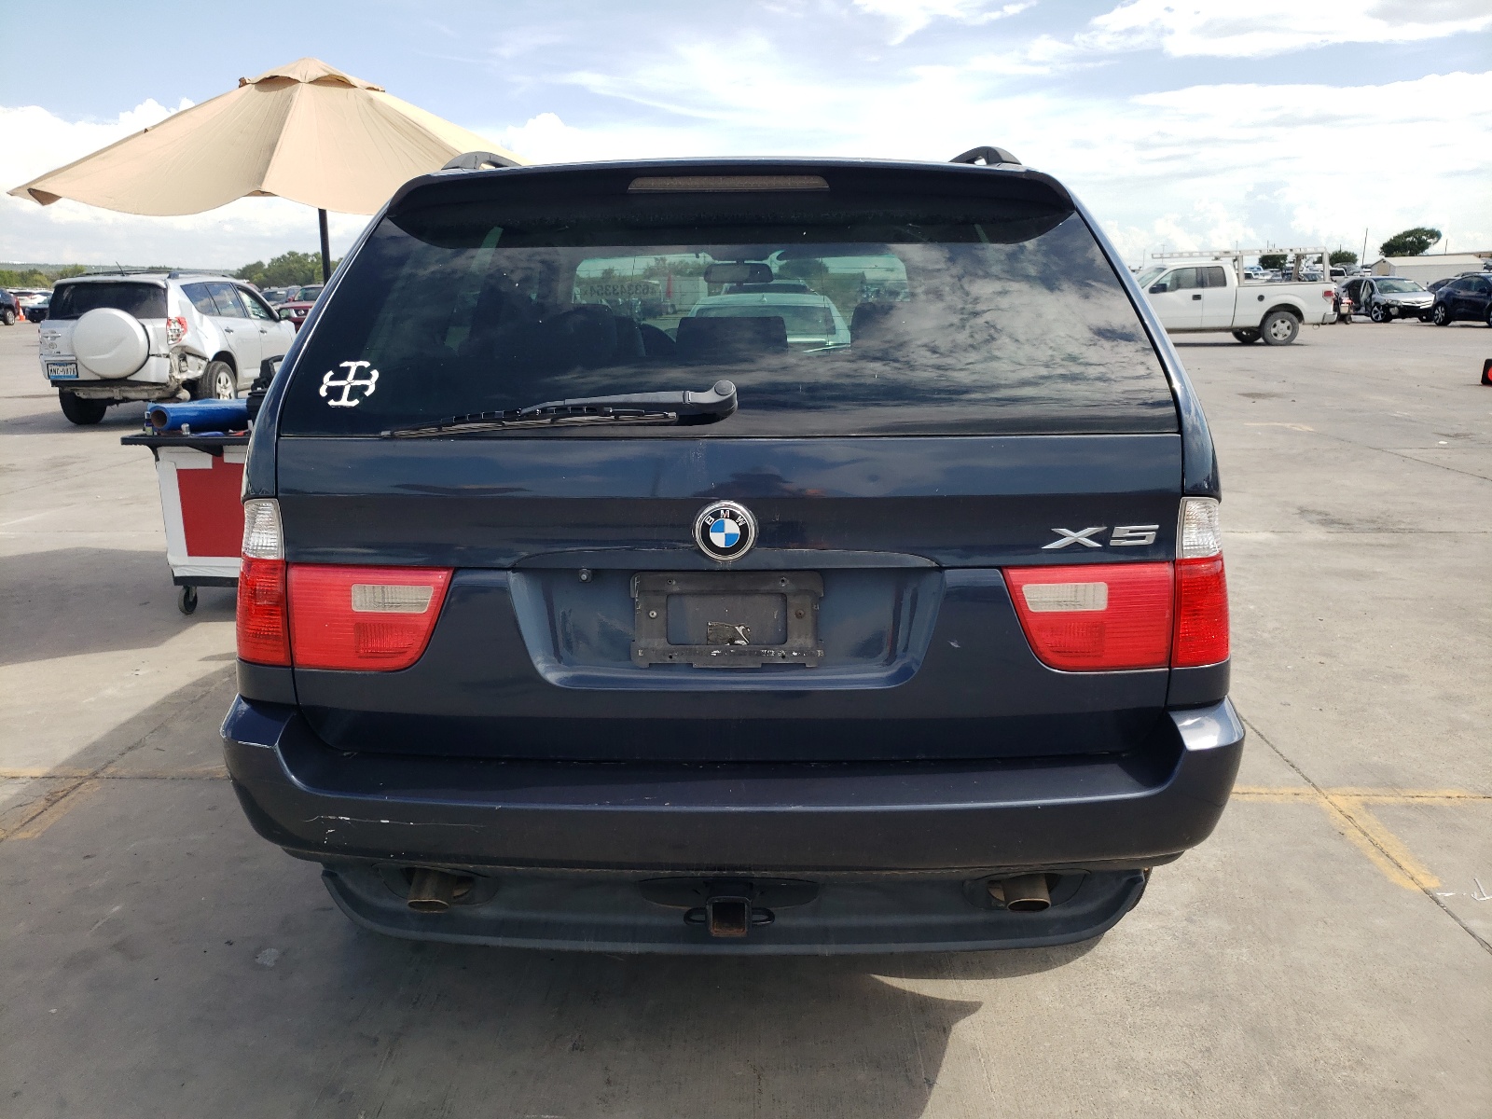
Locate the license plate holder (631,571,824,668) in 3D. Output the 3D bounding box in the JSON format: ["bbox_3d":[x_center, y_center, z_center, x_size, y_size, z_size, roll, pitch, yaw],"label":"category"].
[{"bbox_3d":[-0.028,0.094,1.762,0.305,0.155,0.025,0,10,1],"label":"license plate holder"}]

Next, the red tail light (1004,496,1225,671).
[{"bbox_3d":[0.618,0.030,1.820,0.430,0.265,0.200,0,14,1],"label":"red tail light"}]

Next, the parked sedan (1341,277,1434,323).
[{"bbox_3d":[21.912,-8.915,38.536,1.850,1.480,4.850,0,14,4],"label":"parked sedan"}]

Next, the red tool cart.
[{"bbox_3d":[-2.282,-0.206,5.347,1.000,0.850,0.600,-1,14,0],"label":"red tool cart"}]

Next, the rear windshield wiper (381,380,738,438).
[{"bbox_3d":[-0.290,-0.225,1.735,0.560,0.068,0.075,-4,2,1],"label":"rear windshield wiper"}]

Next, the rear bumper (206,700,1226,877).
[{"bbox_3d":[-0.022,0.346,1.946,1.800,0.240,0.460,0,14,1],"label":"rear bumper"}]

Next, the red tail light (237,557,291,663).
[{"bbox_3d":[-0.784,0.087,1.835,0.140,0.190,0.170,0,14,1],"label":"red tail light"}]

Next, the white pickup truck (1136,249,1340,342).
[{"bbox_3d":[10.789,-6.149,26.421,5.900,2.200,2.050,0,14,1],"label":"white pickup truck"}]

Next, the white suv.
[{"bbox_3d":[-6.758,-2.741,14.085,1.830,1.710,4.550,0,14,2],"label":"white suv"}]

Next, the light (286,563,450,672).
[{"bbox_3d":[-0.571,0.086,1.754,0.265,0.170,0.075,1,9,8],"label":"light"}]

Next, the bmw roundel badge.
[{"bbox_3d":[-0.031,-0.044,1.713,0.092,0.092,0.015,0,9,1],"label":"bmw roundel badge"}]

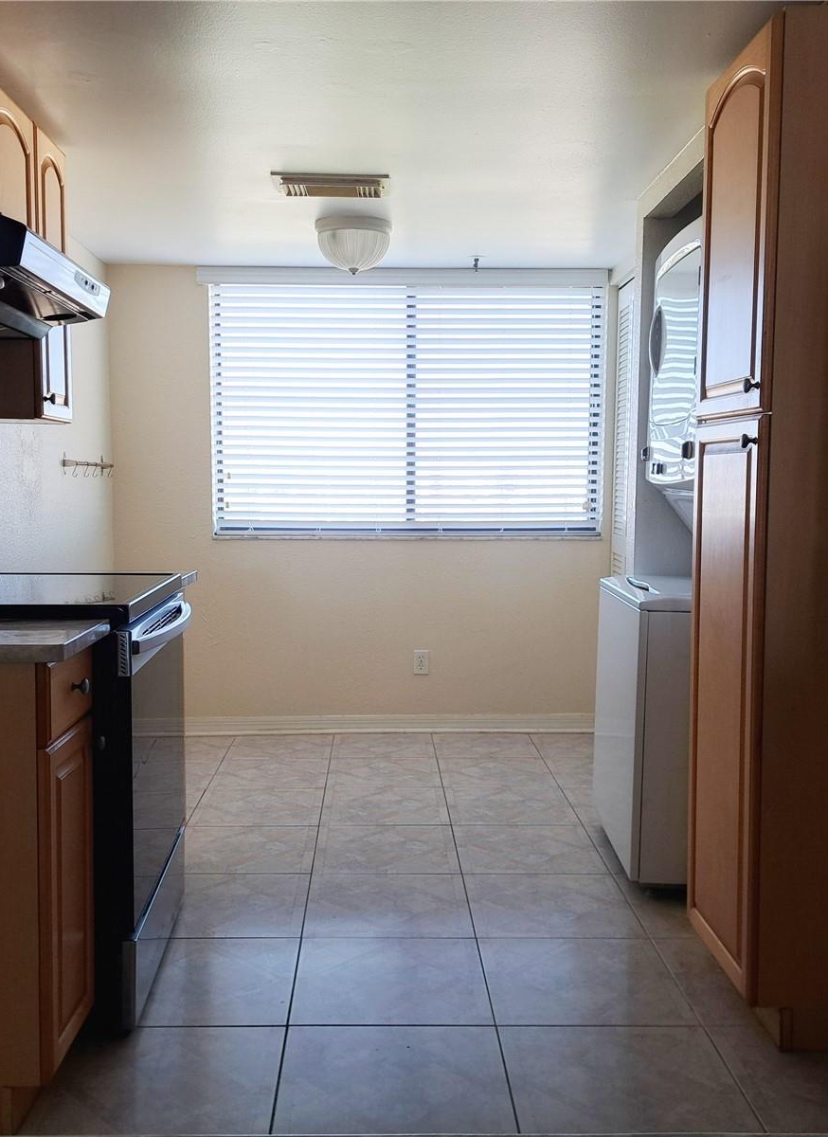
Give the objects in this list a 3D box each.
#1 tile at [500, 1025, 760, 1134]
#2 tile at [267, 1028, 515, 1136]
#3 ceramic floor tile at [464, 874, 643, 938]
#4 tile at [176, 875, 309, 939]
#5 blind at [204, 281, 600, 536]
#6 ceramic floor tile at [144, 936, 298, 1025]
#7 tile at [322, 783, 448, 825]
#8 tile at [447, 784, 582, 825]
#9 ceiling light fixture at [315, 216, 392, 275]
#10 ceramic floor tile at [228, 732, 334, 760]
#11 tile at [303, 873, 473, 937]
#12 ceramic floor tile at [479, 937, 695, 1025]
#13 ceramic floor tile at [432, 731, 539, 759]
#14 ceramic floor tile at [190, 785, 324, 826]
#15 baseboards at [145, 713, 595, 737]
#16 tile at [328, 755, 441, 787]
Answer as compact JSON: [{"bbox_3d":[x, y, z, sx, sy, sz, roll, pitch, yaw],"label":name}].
[{"bbox_3d":[0.416,1.028,2.084,0.453,0.010,0.450,0,5,-2],"label":"tile"},{"bbox_3d":[-0.039,1.026,2.068,0.453,0.010,0.450,0,5,-2],"label":"tile"},{"bbox_3d":[0.384,0.953,2.979,0.453,0.010,0.450,0,5,-2],"label":"ceramic floor tile"},{"bbox_3d":[-0.530,0.948,2.950,0.455,0.010,0.455,0,4,-2],"label":"tile"},{"bbox_3d":[-0.024,-0.731,4.822,1.815,1.152,0.060,0,5,-2],"label":"blind"},{"bbox_3d":[-0.513,0.983,2.494,0.455,0.010,0.455,0,4,-2],"label":"ceramic floor tile"},{"bbox_3d":[-0.106,0.887,3.898,0.457,0.010,0.457,1,5,-2],"label":"tile"},{"bbox_3d":[0.354,0.891,3.915,0.457,0.010,0.457,1,5,-2],"label":"tile"},{"bbox_3d":[-0.230,-1.227,4.057,0.291,0.182,0.291,1,5,-2],"label":"ceiling light fixture"},{"bbox_3d":[-0.593,0.801,4.735,0.453,0.010,0.450,0,5,-2],"label":"ceramic floor tile"},{"bbox_3d":[-0.073,0.951,2.966,0.455,0.010,0.455,0,4,-2],"label":"tile"},{"bbox_3d":[0.404,1.002,2.558,0.457,0.010,0.457,1,5,-2],"label":"ceramic floor tile"},{"bbox_3d":[0.319,0.804,4.768,0.453,0.010,0.450,0,5,-2],"label":"ceramic floor tile"},{"bbox_3d":[-0.562,0.879,3.861,0.455,0.010,0.455,0,4,-2],"label":"ceramic floor tile"},{"bbox_3d":[-0.253,0.739,4.930,2.244,0.087,0.015,0,5,-2],"label":"baseboards"},{"bbox_3d":[-0.122,0.848,4.333,0.455,0.010,0.455,0,4,-2],"label":"tile"}]

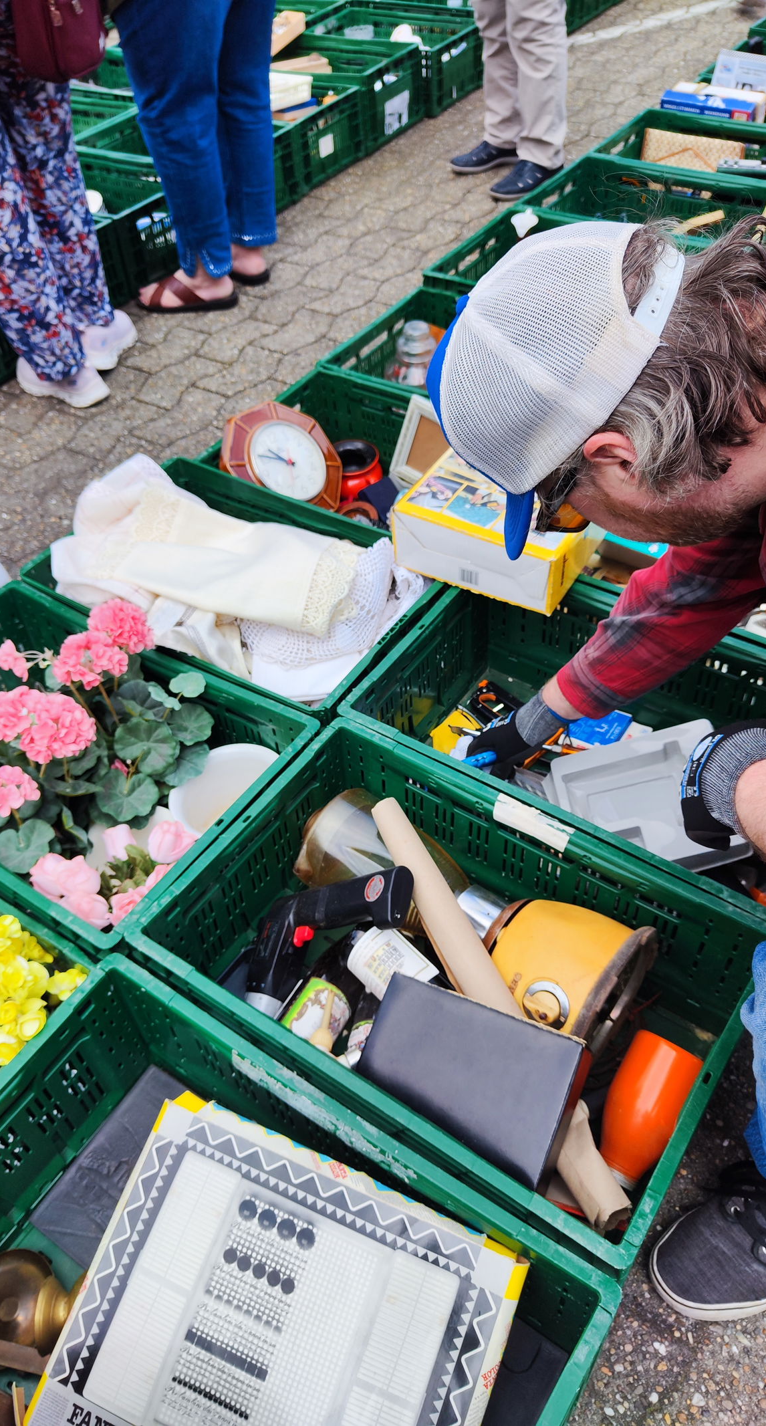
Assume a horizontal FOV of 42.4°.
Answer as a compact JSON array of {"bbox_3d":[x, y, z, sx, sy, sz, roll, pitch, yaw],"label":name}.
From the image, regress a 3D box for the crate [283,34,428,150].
[{"bbox_3d":[-0.205,-2.305,3.662,0.600,0.240,0.400,23,52,23],"label":"crate"}]

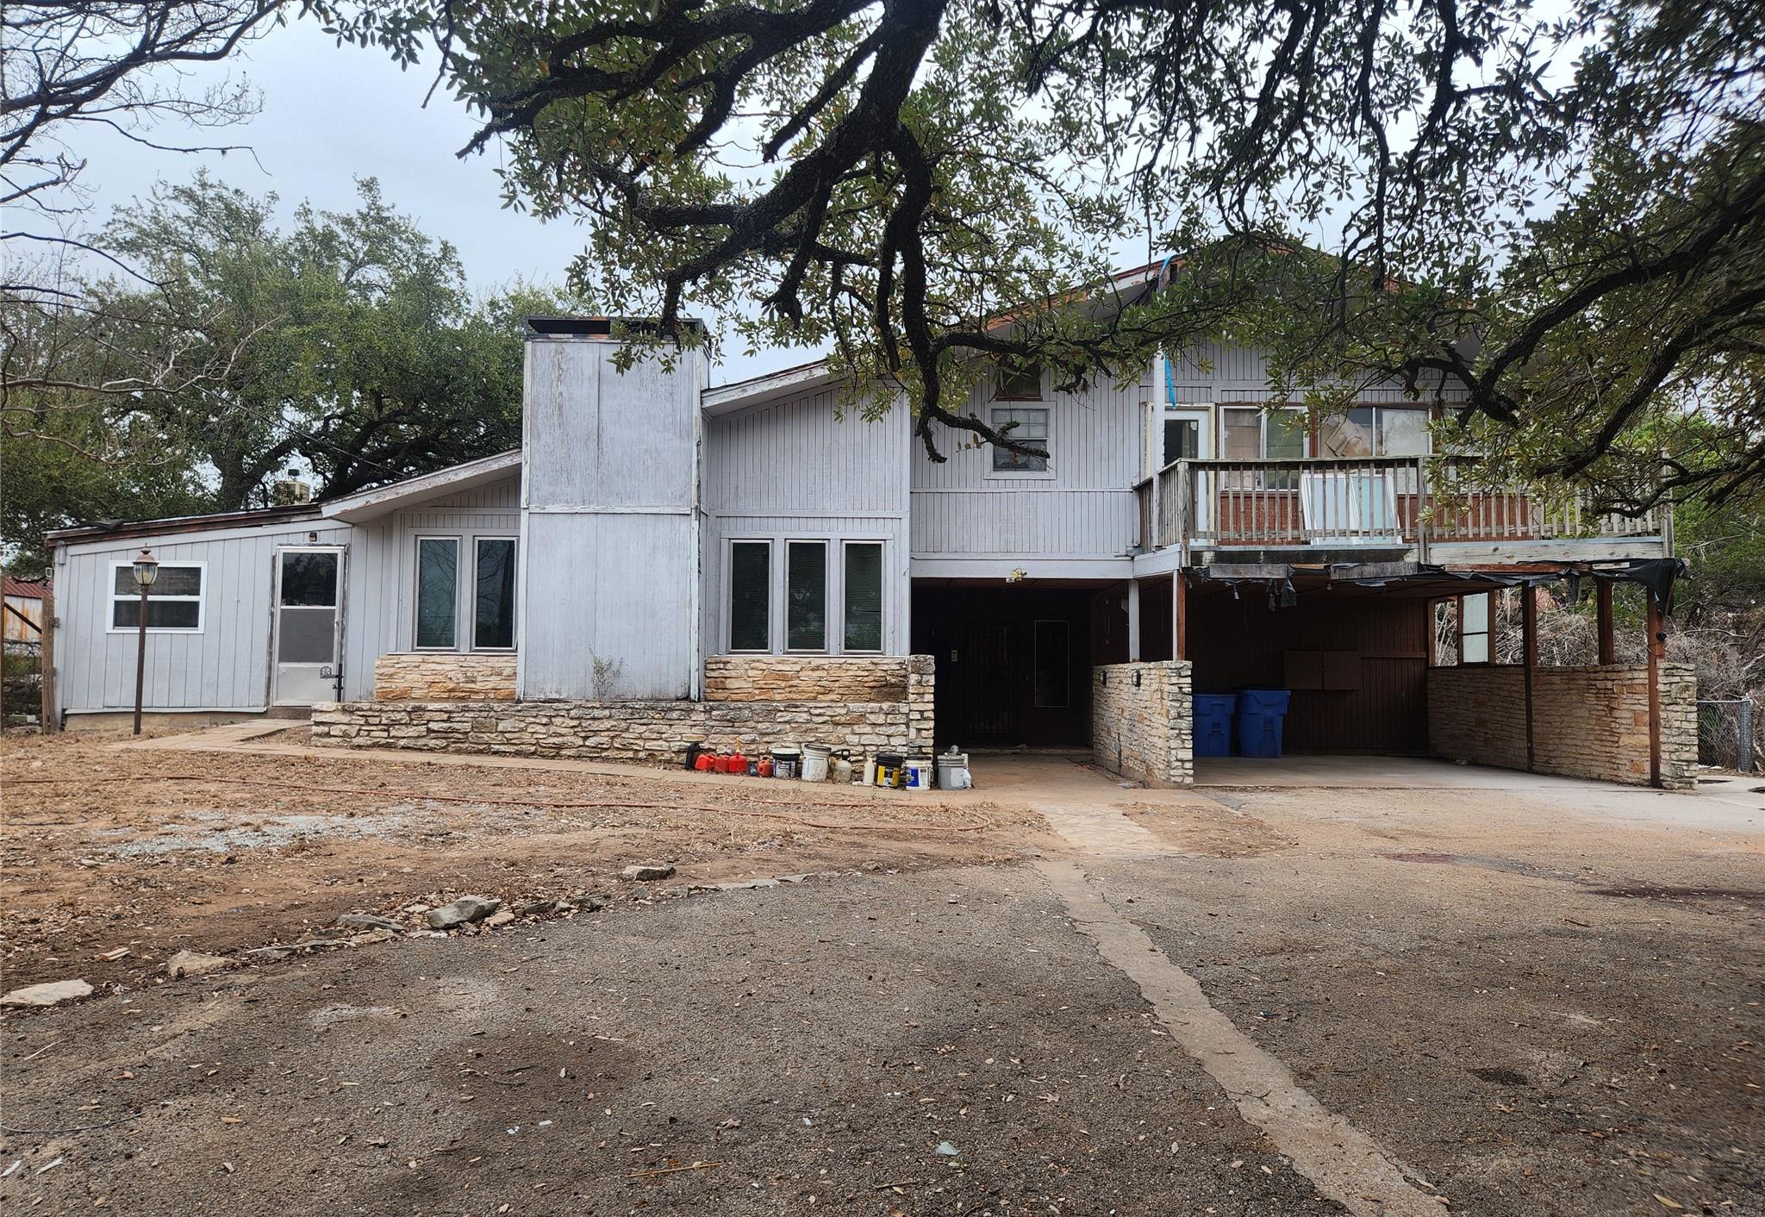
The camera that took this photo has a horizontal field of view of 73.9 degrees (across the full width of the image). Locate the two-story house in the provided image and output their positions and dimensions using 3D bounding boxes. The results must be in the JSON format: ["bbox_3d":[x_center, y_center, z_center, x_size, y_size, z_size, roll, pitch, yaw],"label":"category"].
[{"bbox_3d":[-0.770,-0.895,18.374,20.000,6.450,10.000,0,-3,0],"label":"two-story house"}]

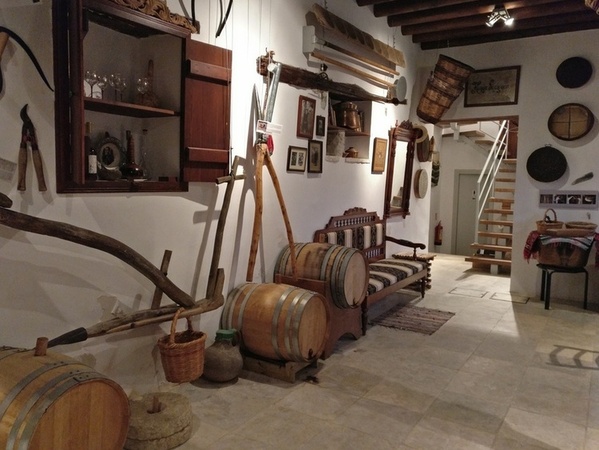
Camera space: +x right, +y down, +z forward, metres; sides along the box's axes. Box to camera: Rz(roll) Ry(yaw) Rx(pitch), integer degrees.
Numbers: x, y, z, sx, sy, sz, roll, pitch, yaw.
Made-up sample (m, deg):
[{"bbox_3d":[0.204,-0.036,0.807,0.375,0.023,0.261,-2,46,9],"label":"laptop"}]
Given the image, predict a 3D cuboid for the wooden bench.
[{"bbox_3d":[0.862,0.383,5.359,0.657,1.130,1.840,5,7,32],"label":"wooden bench"}]

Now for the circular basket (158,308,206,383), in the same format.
[{"bbox_3d":[-0.741,0.740,3.069,0.292,0.445,0.292,2,6,0],"label":"circular basket"}]

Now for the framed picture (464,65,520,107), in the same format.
[{"bbox_3d":[2.384,-1.702,6.000,0.635,0.451,0.035,4,5,29],"label":"framed picture"}]

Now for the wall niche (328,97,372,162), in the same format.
[{"bbox_3d":[0.418,-1.021,5.157,0.290,0.705,1.022,4,5,32],"label":"wall niche"}]

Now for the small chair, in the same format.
[{"bbox_3d":[2.933,0.680,5.409,0.470,0.464,0.450,3,5,26],"label":"small chair"}]

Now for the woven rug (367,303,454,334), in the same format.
[{"bbox_3d":[1.229,0.980,5.112,0.606,0.012,0.956,5,7,32],"label":"woven rug"}]

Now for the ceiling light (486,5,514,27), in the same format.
[{"bbox_3d":[2.145,-2.225,5.168,0.234,0.212,0.270,5,7,32],"label":"ceiling light"}]

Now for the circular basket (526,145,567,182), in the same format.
[{"bbox_3d":[2.913,-0.712,5.706,0.423,0.423,0.080,4,5,29],"label":"circular basket"}]

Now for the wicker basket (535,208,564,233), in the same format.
[{"bbox_3d":[2.813,-0.045,5.437,0.290,0.265,0.280,4,5,29],"label":"wicker basket"}]

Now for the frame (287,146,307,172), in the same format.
[{"bbox_3d":[-0.009,-0.592,4.441,0.026,0.231,0.299,9,9,32],"label":"frame"}]

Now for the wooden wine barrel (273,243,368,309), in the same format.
[{"bbox_3d":[0.200,0.430,4.205,0.657,0.533,0.533,5,7,31],"label":"wooden wine barrel"}]

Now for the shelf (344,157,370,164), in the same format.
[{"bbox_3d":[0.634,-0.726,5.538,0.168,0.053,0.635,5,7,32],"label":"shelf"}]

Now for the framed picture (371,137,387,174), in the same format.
[{"bbox_3d":[0.943,-0.819,5.725,0.035,0.413,0.362,4,5,32],"label":"framed picture"}]

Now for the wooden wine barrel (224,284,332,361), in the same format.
[{"bbox_3d":[-0.180,0.733,3.708,0.672,0.533,0.533,5,7,29],"label":"wooden wine barrel"}]

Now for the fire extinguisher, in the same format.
[{"bbox_3d":[2.751,0.168,9.575,0.160,0.489,0.160,3,5,26],"label":"fire extinguisher"}]

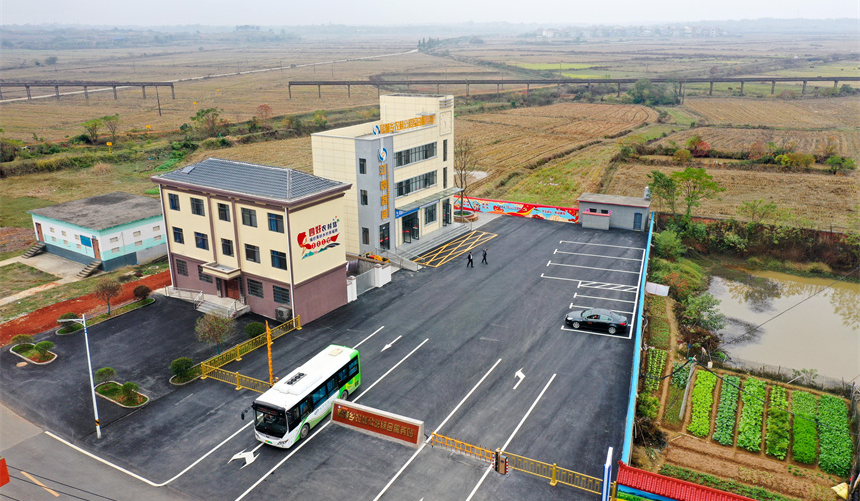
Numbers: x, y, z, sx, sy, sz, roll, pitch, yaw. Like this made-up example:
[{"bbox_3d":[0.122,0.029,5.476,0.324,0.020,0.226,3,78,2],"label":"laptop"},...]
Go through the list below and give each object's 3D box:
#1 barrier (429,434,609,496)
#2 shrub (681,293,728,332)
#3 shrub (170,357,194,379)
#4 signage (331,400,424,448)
[{"bbox_3d":[4.813,11.645,36.664,10.490,1.280,0.400,9,21,26],"label":"barrier"},{"bbox_3d":[22.446,5.098,54.979,3.500,3.100,3.500,0,18,0],"label":"shrub"},{"bbox_3d":[-17.293,8.158,46.628,1.620,1.400,1.620,0,18,0],"label":"shrub"},{"bbox_3d":[-3.238,10.201,39.963,6.200,1.600,0.500,9,20,26],"label":"signage"}]

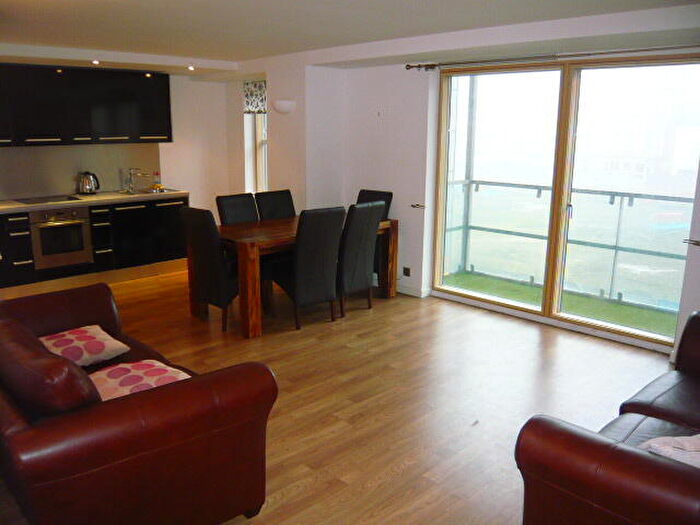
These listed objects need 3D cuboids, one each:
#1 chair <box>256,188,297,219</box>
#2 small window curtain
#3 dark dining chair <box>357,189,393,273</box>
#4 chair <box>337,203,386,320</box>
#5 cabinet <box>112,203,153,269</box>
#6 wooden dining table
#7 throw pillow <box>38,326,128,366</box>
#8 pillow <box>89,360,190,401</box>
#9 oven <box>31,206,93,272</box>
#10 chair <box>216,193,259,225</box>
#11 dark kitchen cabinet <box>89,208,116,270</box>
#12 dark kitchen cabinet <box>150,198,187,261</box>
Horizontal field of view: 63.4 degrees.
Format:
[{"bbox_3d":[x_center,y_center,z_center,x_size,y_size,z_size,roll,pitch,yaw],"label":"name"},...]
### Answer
[{"bbox_3d":[-0.599,-0.176,5.674,0.440,1.010,0.590,-12,18,-41],"label":"chair"},{"bbox_3d":[-1.227,-2.126,7.268,0.070,0.420,0.480,-12,18,-41],"label":"small window curtain"},{"bbox_3d":[0.063,-0.216,5.887,0.446,1.012,0.607,13,18,43],"label":"dark dining chair"},{"bbox_3d":[-0.026,-0.057,5.196,0.430,1.010,0.580,-12,18,-41],"label":"chair"},{"bbox_3d":[-2.541,-0.335,6.320,0.587,0.709,0.471,13,18,43],"label":"cabinet"},{"bbox_3d":[-0.476,0.036,5.312,1.740,0.770,0.860,-12,18,-41],"label":"wooden dining table"},{"bbox_3d":[-1.442,0.442,3.031,0.400,0.120,0.400,13,18,43],"label":"throw pillow"},{"bbox_3d":[-0.988,0.550,2.617,0.400,0.120,0.400,13,18,43],"label":"pillow"},{"bbox_3d":[-3.016,-0.285,5.806,0.575,0.580,0.550,-12,18,-41],"label":"oven"},{"bbox_3d":[-0.921,-0.126,5.465,0.607,1.012,0.446,13,18,43],"label":"chair"},{"bbox_3d":[-2.724,-0.300,6.091,0.280,0.700,0.570,-12,18,-41],"label":"dark kitchen cabinet"},{"bbox_3d":[-2.222,-0.407,6.638,0.587,0.709,0.471,13,18,43],"label":"dark kitchen cabinet"}]

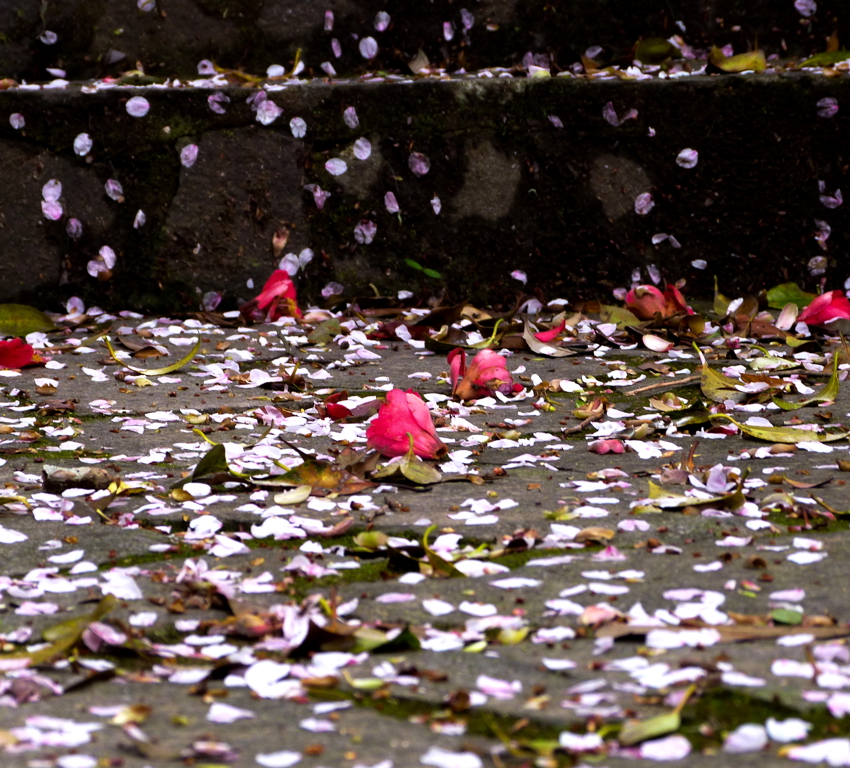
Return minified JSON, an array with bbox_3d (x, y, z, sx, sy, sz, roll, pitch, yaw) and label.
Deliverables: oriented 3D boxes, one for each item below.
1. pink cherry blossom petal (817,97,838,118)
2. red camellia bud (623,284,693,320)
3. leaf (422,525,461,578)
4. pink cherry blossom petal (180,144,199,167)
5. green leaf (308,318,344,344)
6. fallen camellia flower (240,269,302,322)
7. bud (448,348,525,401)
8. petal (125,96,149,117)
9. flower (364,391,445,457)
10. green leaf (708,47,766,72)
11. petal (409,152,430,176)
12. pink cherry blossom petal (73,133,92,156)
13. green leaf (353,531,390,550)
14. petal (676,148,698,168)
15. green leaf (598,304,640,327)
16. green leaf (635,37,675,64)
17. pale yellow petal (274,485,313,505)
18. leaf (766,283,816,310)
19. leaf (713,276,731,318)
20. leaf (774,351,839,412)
[{"bbox_3d":[0.273,-0.187,3.100,0.015,0.014,0.004,0,7,0],"label":"pink cherry blossom petal"},{"bbox_3d":[0.154,-0.053,3.020,0.045,0.027,0.040,0,7,0],"label":"red camellia bud"},{"bbox_3d":[0.008,0.078,2.131,0.018,0.021,0.028,0,6,0],"label":"leaf"},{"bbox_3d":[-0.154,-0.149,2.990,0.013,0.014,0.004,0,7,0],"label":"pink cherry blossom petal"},{"bbox_3d":[-0.062,-0.033,2.870,0.023,0.015,0.022,0,7,0],"label":"green leaf"},{"bbox_3d":[-0.116,-0.067,3.458,0.047,0.037,0.045,-4,7,-35],"label":"fallen camellia flower"},{"bbox_3d":[0.034,-0.005,2.550,0.042,0.026,0.036,0,7,6],"label":"bud"},{"bbox_3d":[-0.222,-0.214,3.532,0.018,0.015,0.004,0,6,0],"label":"petal"},{"bbox_3d":[-0.009,0.020,2.350,0.041,0.036,0.042,-6,9,-40],"label":"flower"},{"bbox_3d":[0.209,-0.218,3.080,0.039,0.017,0.022,0,7,0],"label":"green leaf"},{"bbox_3d":[-0.004,-0.169,3.537,0.015,0.018,0.004,0,6,0],"label":"petal"},{"bbox_3d":[-0.230,-0.161,3.080,0.012,0.016,0.004,0,7,0],"label":"pink cherry blossom petal"},{"bbox_3d":[-0.024,0.069,2.030,0.016,0.008,0.012,0,7,0],"label":"green leaf"},{"bbox_3d":[0.177,-0.152,3.090,0.015,0.014,0.004,0,7,0],"label":"petal"},{"bbox_3d":[0.123,-0.043,2.890,0.029,0.013,0.020,0,7,0],"label":"green leaf"},{"bbox_3d":[0.160,-0.230,3.160,0.029,0.019,0.020,0,7,0],"label":"green leaf"},{"bbox_3d":[-0.067,0.056,2.340,0.021,0.009,0.011,-2,7,-20],"label":"pale yellow petal"},{"bbox_3d":[0.285,-0.068,3.533,0.044,0.020,0.022,0,6,0],"label":"leaf"},{"bbox_3d":[0.192,-0.056,2.950,0.013,0.026,0.014,0,7,0],"label":"leaf"},{"bbox_3d":[0.237,-0.002,2.845,0.042,0.033,0.030,0,6,0],"label":"leaf"}]

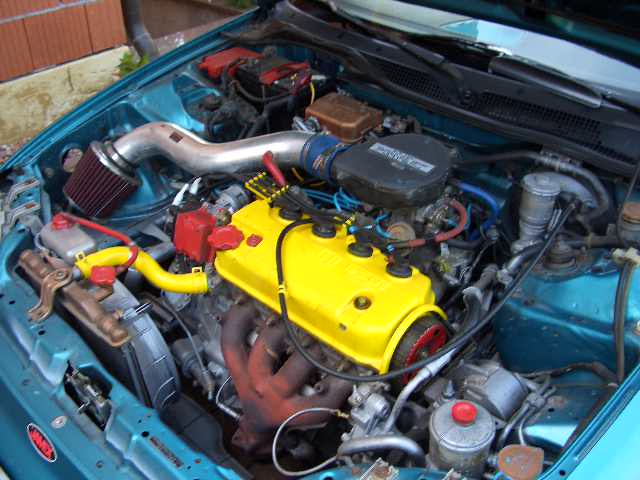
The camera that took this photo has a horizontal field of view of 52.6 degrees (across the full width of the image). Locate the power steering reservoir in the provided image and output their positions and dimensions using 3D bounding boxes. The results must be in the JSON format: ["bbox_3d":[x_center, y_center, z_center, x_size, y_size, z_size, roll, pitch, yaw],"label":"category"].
[{"bbox_3d":[0.179,0.271,0.847,0.082,0.118,0.082,2,32,-1],"label":"power steering reservoir"}]

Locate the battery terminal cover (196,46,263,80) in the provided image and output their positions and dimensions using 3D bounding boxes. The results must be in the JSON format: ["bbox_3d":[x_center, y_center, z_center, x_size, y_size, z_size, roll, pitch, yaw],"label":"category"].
[{"bbox_3d":[-0.268,-0.529,1.940,0.120,0.060,0.170,27,39,34],"label":"battery terminal cover"}]

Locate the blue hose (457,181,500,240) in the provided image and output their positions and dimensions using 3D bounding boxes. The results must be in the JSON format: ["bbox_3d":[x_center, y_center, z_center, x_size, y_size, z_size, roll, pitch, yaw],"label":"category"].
[{"bbox_3d":[0.340,-0.062,1.370,0.090,0.085,0.065,27,39,34],"label":"blue hose"}]

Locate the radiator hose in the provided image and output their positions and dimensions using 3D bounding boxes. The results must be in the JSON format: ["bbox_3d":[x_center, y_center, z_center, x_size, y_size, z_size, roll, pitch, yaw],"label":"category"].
[{"bbox_3d":[-0.330,0.056,1.195,0.250,0.075,0.070,1,32,-2],"label":"radiator hose"}]

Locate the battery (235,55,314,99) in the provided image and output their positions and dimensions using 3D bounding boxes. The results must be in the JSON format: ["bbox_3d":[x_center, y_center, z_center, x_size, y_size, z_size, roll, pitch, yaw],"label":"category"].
[{"bbox_3d":[-0.139,-0.414,1.925,0.225,0.195,0.150,27,39,34],"label":"battery"}]

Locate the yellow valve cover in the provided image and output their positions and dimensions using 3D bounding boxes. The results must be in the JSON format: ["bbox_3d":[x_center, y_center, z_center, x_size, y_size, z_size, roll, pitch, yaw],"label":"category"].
[{"bbox_3d":[0.015,0.063,1.127,0.415,0.095,0.180,27,39,34],"label":"yellow valve cover"}]

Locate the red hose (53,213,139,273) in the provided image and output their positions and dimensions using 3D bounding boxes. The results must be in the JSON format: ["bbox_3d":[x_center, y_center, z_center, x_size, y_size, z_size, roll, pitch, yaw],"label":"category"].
[{"bbox_3d":[-0.421,0.003,1.215,0.200,0.060,0.065,27,39,34],"label":"red hose"}]

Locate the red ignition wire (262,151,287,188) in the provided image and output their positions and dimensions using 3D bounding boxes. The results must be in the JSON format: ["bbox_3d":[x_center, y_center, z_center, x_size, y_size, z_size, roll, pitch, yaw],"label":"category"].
[{"bbox_3d":[-0.090,-0.144,1.310,0.018,0.018,0.080,-18,72,-38],"label":"red ignition wire"}]

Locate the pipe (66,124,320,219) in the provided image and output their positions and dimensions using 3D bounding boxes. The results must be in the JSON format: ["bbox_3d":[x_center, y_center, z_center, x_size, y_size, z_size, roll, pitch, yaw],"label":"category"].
[{"bbox_3d":[-0.284,-0.150,1.420,0.540,0.150,0.190,1,32,-4],"label":"pipe"}]

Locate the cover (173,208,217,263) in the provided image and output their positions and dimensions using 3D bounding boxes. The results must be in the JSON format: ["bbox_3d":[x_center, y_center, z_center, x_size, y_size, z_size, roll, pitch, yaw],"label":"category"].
[{"bbox_3d":[-0.236,-0.007,1.215,0.078,0.078,0.055,27,39,34],"label":"cover"}]

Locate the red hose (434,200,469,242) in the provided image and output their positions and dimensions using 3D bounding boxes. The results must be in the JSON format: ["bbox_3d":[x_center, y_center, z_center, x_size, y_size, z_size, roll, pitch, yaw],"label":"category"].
[{"bbox_3d":[0.245,-0.035,1.232,0.062,0.055,0.090,27,40,35],"label":"red hose"}]

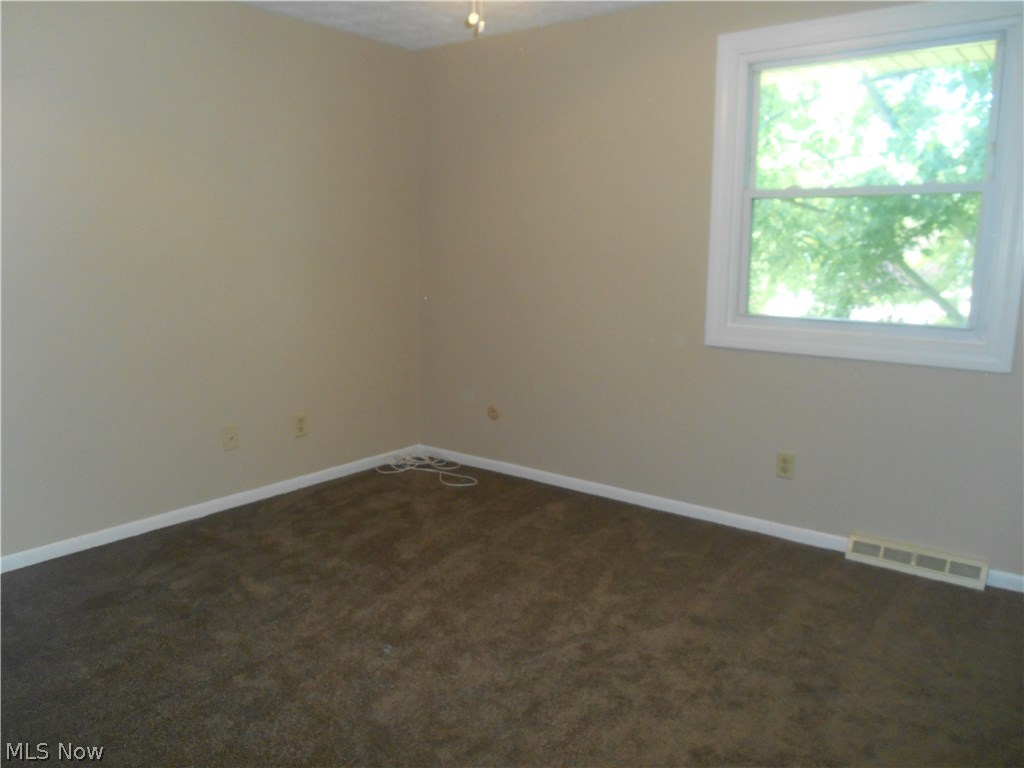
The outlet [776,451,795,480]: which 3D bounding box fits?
[{"bbox_3d":[1.165,0.350,3.281,0.072,0.115,0.010,8,12,37],"label":"outlet"}]

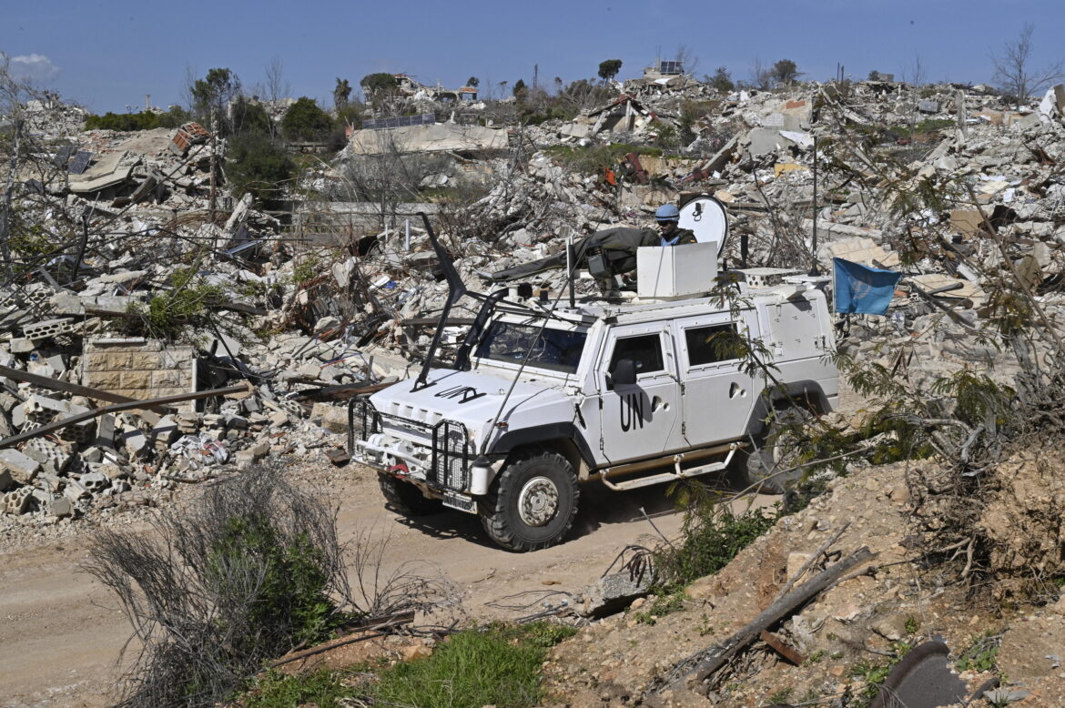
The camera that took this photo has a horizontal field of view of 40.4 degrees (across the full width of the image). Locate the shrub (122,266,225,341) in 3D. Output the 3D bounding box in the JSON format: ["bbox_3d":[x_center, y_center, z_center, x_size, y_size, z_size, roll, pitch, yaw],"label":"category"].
[{"bbox_3d":[-4.562,-0.642,18.400,1.230,0.901,1.107,-3,9,-14],"label":"shrub"}]

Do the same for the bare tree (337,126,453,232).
[{"bbox_3d":[-5.499,-6.896,57.000,4.514,4.012,4.062,-2,9,-5],"label":"bare tree"}]

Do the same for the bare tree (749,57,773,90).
[{"bbox_3d":[22.829,-27.977,145.000,2.369,3.190,2.132,1,9,9],"label":"bare tree"}]

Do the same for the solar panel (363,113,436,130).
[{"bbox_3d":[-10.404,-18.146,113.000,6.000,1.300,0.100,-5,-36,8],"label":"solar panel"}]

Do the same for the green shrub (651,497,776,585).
[{"bbox_3d":[1.456,1.500,11.500,0.934,0.659,0.747,0,9,7],"label":"green shrub"}]

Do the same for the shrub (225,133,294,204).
[{"bbox_3d":[-12.757,-8.697,68.000,3.248,3.504,3.086,-2,9,-10],"label":"shrub"}]

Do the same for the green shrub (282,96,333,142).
[{"bbox_3d":[-14.253,-14.860,92.000,3.238,2.949,3.076,-2,9,-8],"label":"green shrub"}]

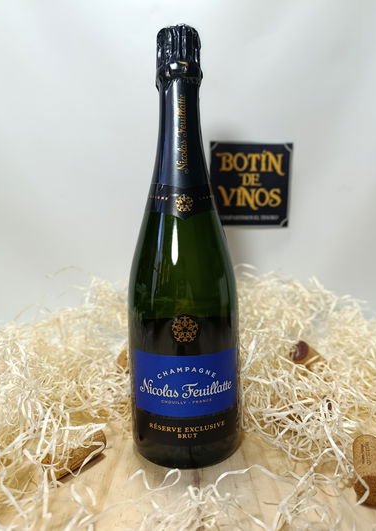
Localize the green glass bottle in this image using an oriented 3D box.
[{"bbox_3d":[-0.004,-0.021,0.281,0.087,0.325,0.087,-1,2,-2],"label":"green glass bottle"}]

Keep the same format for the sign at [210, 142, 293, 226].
[{"bbox_3d":[0.097,-0.124,0.550,0.126,0.131,0.006,-1,9,0],"label":"sign"}]

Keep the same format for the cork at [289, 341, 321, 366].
[{"bbox_3d":[0.132,0.101,0.389,0.023,0.023,0.040,2,-27,49],"label":"cork"}]

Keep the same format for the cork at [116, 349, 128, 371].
[{"bbox_3d":[-0.056,0.104,0.402,0.023,0.023,0.040,0,-6,30],"label":"cork"}]

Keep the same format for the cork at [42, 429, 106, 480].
[{"bbox_3d":[-0.081,0.132,0.253,0.023,0.023,0.040,1,2,33],"label":"cork"}]

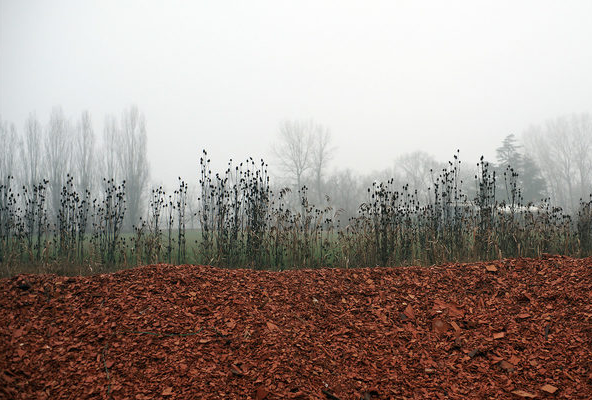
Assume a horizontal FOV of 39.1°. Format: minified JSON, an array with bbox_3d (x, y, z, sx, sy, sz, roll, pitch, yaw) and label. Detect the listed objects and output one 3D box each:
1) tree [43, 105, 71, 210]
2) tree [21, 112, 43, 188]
[{"bbox_3d":[-37.130,-4.950,130.000,4.210,19.580,4.210,0,-1,0],"label":"tree"},{"bbox_3d":[-41.860,-4.510,132.000,3.560,18.850,3.560,0,-1,0],"label":"tree"}]

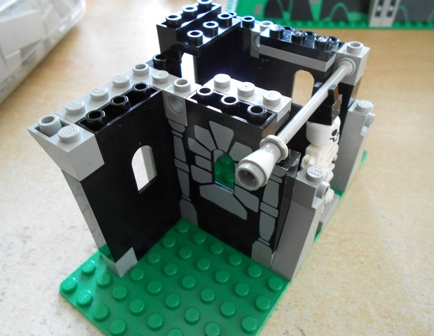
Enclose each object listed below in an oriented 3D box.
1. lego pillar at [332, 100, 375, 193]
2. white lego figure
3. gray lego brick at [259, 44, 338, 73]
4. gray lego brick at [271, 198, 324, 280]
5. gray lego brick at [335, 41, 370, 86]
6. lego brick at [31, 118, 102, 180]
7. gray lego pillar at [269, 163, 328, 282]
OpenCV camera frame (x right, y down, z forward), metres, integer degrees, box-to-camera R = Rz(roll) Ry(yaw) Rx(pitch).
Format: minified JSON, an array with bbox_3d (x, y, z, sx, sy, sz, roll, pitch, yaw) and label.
[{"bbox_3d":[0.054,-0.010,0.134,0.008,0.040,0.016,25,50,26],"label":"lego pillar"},{"bbox_3d":[0.036,-0.002,0.122,0.014,0.040,0.024,25,50,26],"label":"white lego figure"},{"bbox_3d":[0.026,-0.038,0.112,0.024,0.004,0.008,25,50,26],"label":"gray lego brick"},{"bbox_3d":[0.026,0.022,0.109,0.008,0.030,0.016,25,50,26],"label":"gray lego brick"},{"bbox_3d":[0.044,-0.035,0.111,0.008,0.011,0.008,25,50,26],"label":"gray lego brick"},{"bbox_3d":[-0.038,-0.006,0.084,0.016,0.011,0.008,25,50,26],"label":"lego brick"},{"bbox_3d":[0.026,0.018,0.106,0.008,0.040,0.016,25,50,26],"label":"gray lego pillar"}]

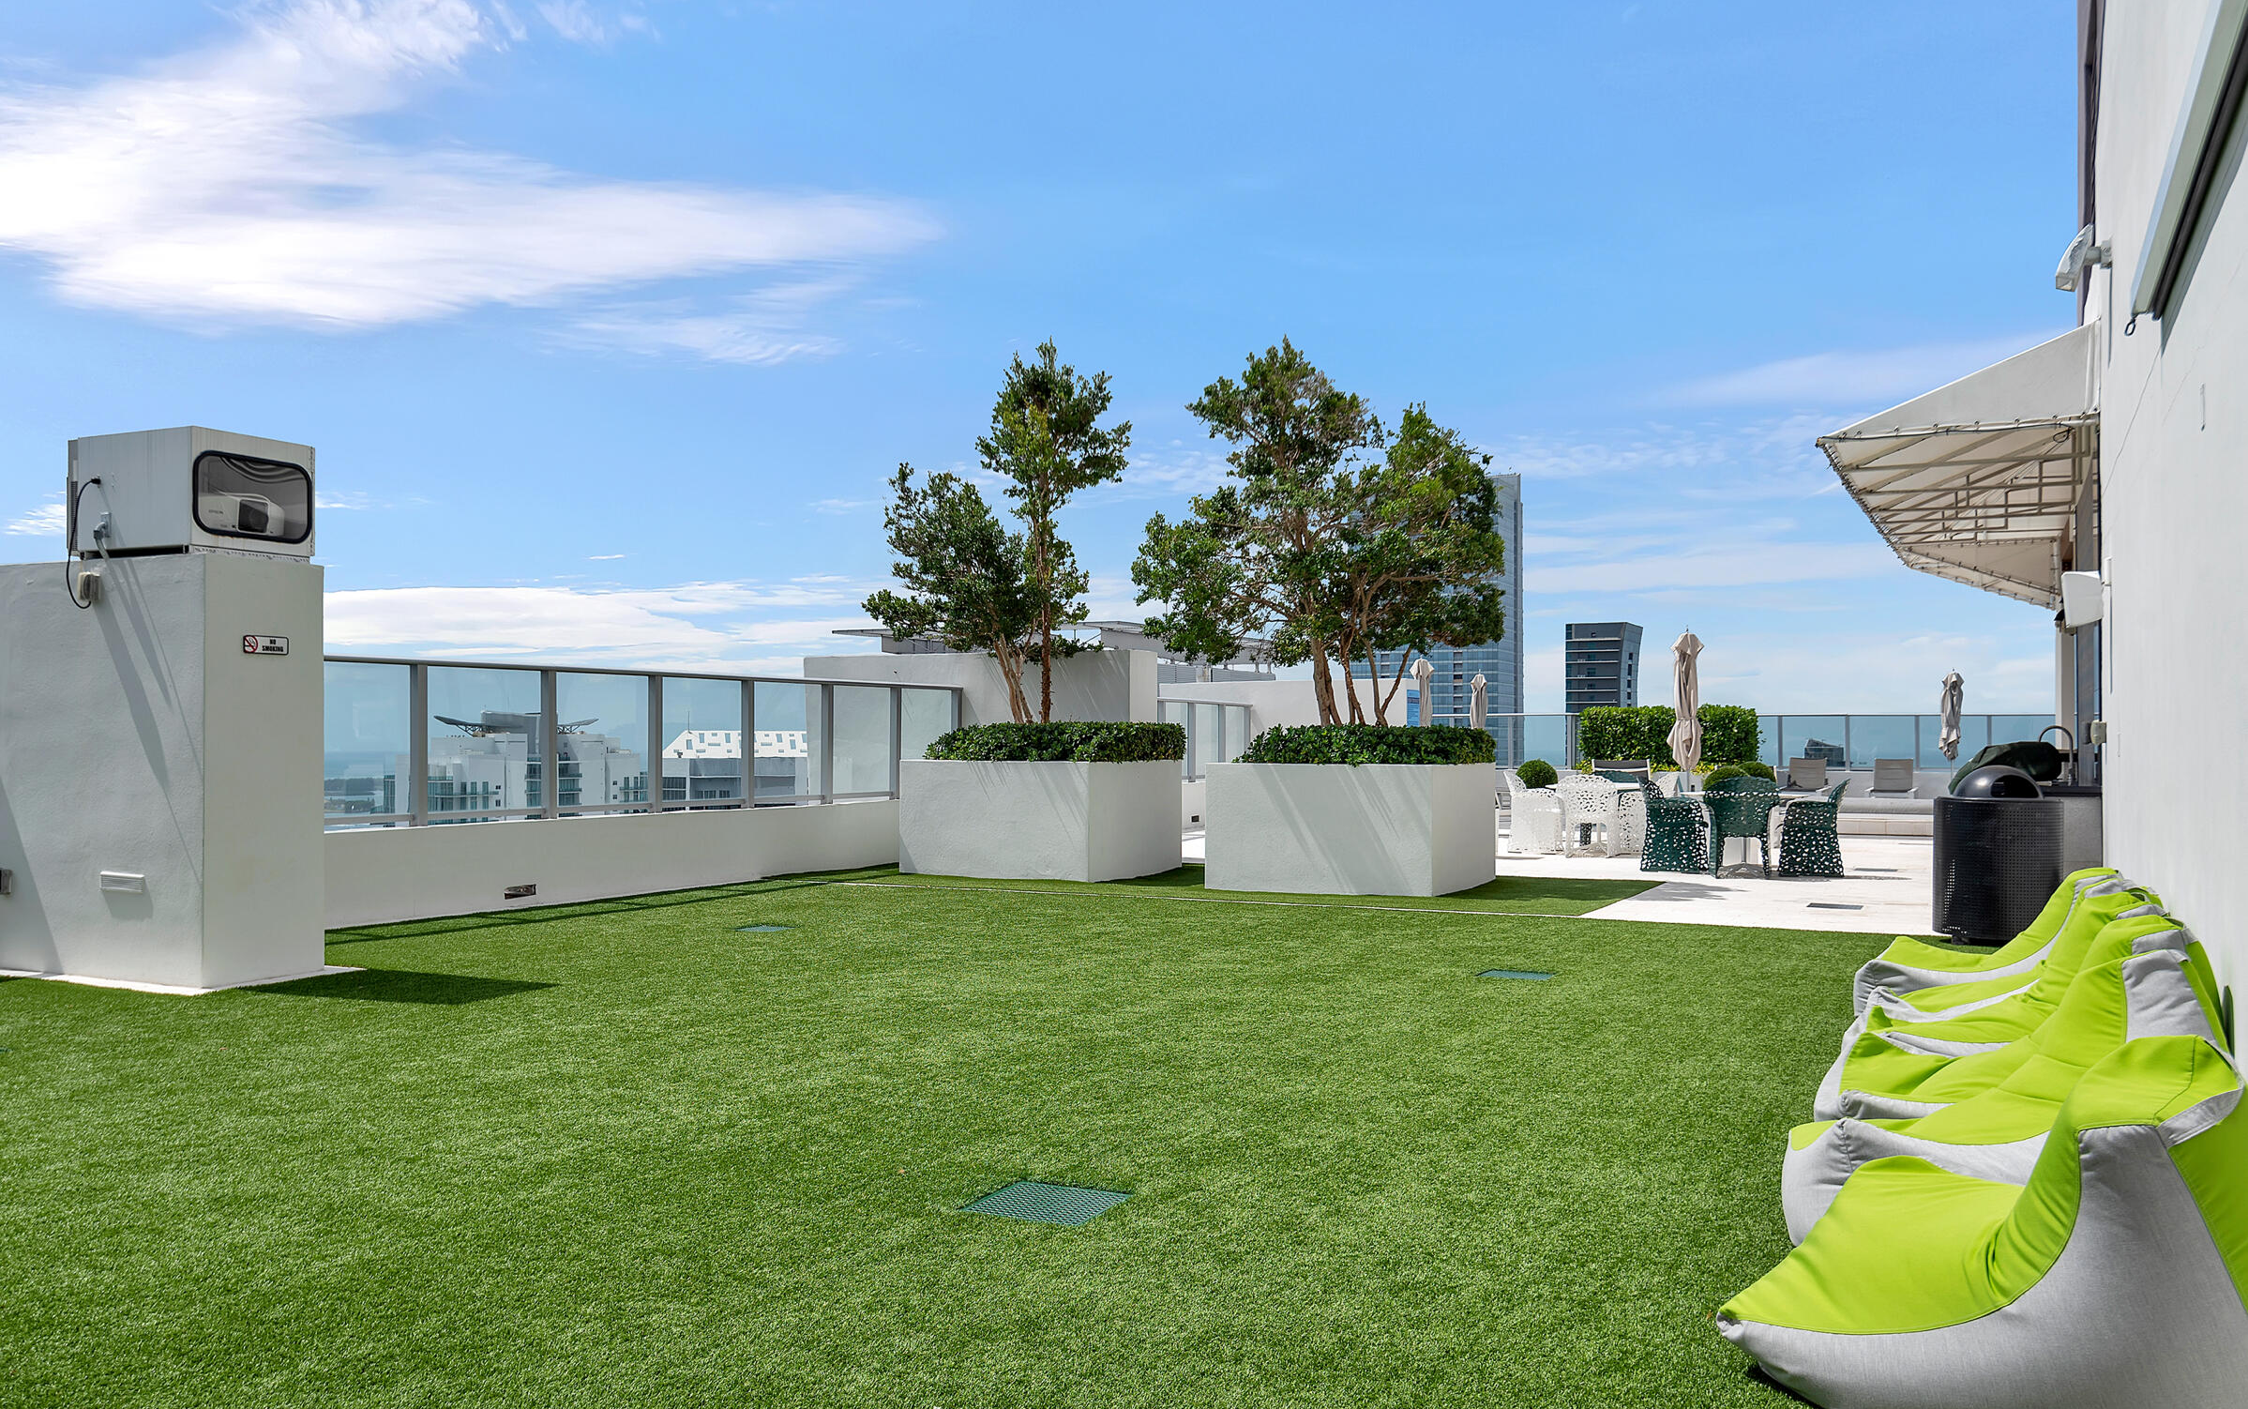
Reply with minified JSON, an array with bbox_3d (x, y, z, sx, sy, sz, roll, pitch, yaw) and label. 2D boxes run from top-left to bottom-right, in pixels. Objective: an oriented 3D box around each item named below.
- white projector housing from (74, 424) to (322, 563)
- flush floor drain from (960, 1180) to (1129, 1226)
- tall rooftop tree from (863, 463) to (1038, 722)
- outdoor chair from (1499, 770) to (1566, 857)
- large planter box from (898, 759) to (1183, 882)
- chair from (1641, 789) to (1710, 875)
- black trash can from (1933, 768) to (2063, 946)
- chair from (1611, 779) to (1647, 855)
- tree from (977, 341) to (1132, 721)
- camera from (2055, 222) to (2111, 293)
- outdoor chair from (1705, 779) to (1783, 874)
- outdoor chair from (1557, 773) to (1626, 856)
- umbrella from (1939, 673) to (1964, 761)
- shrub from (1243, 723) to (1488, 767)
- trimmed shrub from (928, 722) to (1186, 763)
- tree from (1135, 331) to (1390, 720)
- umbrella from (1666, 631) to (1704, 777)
[{"bbox_3d":[-4.596,-0.974,8.342,0.900,0.600,0.670,0,-1,26],"label":"white projector housing"},{"bbox_3d":[-0.191,1.250,4.203,0.305,0.020,0.305,0,-1,26],"label":"flush floor drain"},{"bbox_3d":[-1.550,-0.782,15.130,1.490,2.618,1.359,0,-1,-6],"label":"tall rooftop tree"},{"bbox_3d":[4.190,1.088,17.150,0.570,0.820,0.620,0,-1,22],"label":"outdoor chair"},{"bbox_3d":[-0.701,0.997,15.104,1.853,0.973,1.833,-1,-1,27],"label":"large planter box"},{"bbox_3d":[4.955,1.074,15.110,0.584,0.816,0.604,-1,-1,29],"label":"chair"},{"bbox_3d":[5.040,0.860,9.730,0.730,0.990,0.730,0,-1,0],"label":"black trash can"},{"bbox_3d":[5.354,1.121,17.236,0.584,0.816,0.604,-1,-1,27],"label":"chair"},{"bbox_3d":[-0.605,-1.440,14.650,1.350,3.450,1.350,0,-1,0],"label":"tree"},{"bbox_3d":[5.647,-2.624,9.919,0.272,0.383,0.252,-1,-1,27],"label":"camera"},{"bbox_3d":[5.160,1.030,14.080,0.620,0.820,0.570,0,-1,15],"label":"outdoor chair"},{"bbox_3d":[4.620,1.079,16.650,0.620,0.820,0.570,0,-1,23],"label":"outdoor chair"},{"bbox_3d":[14.575,0.615,29.707,0.483,2.377,0.483,-1,-1,26],"label":"umbrella"},{"bbox_3d":[1.951,0.335,13.628,1.672,0.357,1.752,-1,-1,27],"label":"shrub"},{"bbox_3d":[-0.620,0.348,15.078,1.692,0.398,1.752,-1,-1,27],"label":"trimmed shrub"},{"bbox_3d":[1.098,-1.176,13.728,1.964,3.343,1.762,0,-1,5],"label":"tree"},{"bbox_3d":[6.109,0.343,18.300,0.400,2.360,0.400,0,-1,26],"label":"umbrella"}]

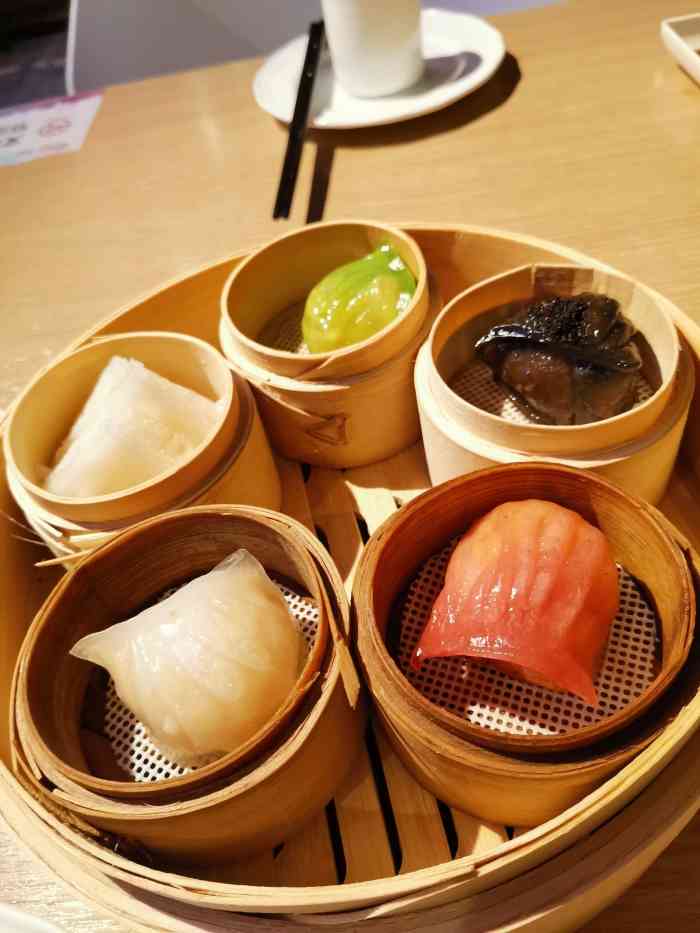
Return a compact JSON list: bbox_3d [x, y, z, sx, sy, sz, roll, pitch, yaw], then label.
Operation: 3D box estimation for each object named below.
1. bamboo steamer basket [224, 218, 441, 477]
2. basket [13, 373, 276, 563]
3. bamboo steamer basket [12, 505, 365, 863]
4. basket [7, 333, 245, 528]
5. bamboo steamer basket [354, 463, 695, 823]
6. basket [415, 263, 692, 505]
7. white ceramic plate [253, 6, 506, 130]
[{"bbox_3d":[-0.005,-0.049,0.279,0.086,0.058,0.086,-13,50,0],"label":"bamboo steamer basket"},{"bbox_3d":[-0.072,0.001,0.256,0.086,0.050,0.086,-13,50,0],"label":"basket"},{"bbox_3d":[-0.041,0.059,0.198,0.086,0.058,0.086,-5,51,7],"label":"bamboo steamer basket"},{"bbox_3d":[-0.073,-0.004,0.250,0.082,0.050,0.082,-13,50,0],"label":"basket"},{"bbox_3d":[0.047,0.046,0.194,0.086,0.058,0.086,-5,51,7],"label":"bamboo steamer basket"},{"bbox_3d":[0.068,-0.023,0.246,0.086,0.058,0.086,-13,50,0],"label":"basket"},{"bbox_3d":[0.019,-0.280,0.505,0.184,0.021,0.184,-5,51,7],"label":"white ceramic plate"}]

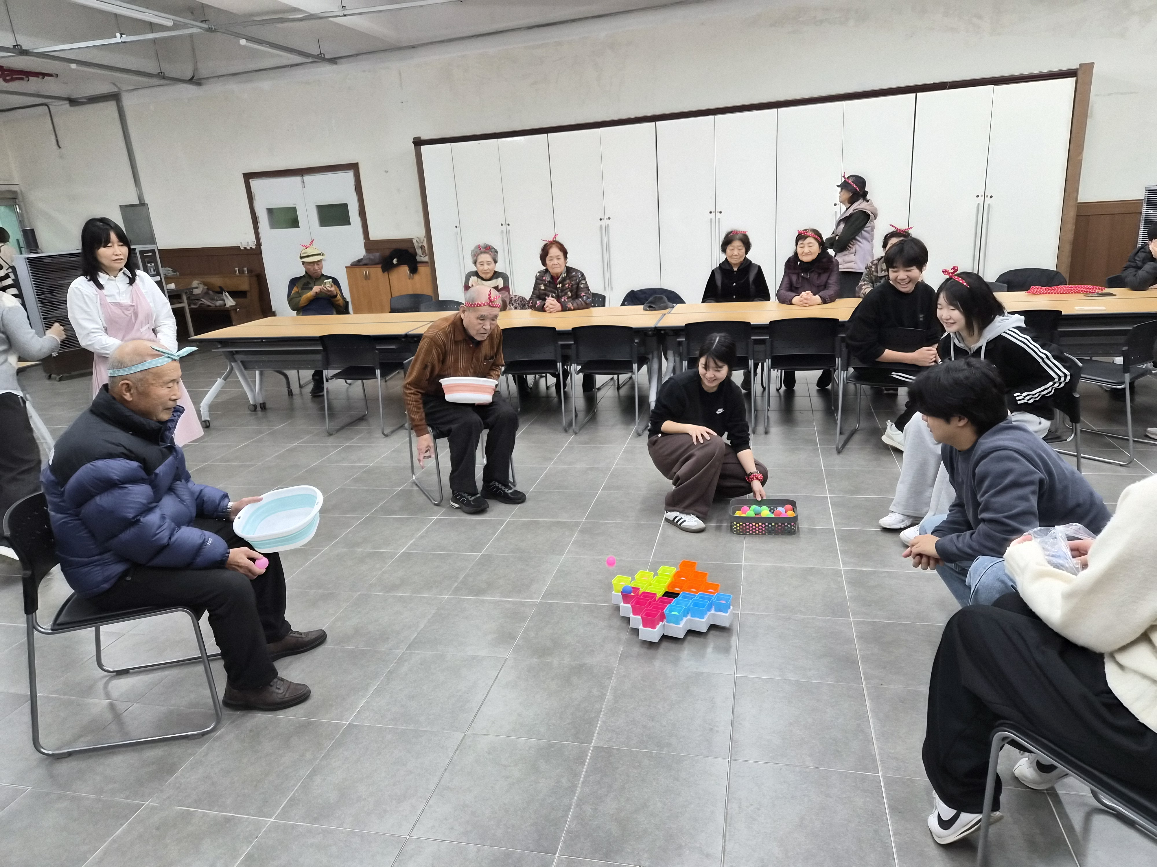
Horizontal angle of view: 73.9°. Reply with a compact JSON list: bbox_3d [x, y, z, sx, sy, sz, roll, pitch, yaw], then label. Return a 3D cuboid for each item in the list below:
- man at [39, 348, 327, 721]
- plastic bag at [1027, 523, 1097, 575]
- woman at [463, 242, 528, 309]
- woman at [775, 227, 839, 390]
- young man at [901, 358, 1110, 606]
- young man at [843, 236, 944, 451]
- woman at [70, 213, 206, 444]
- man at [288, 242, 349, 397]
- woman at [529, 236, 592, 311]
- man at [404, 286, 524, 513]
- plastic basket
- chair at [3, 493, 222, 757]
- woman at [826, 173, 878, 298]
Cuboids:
[{"bbox_3d":[-1.350,0.300,2.510,0.820,1.240,0.600,-6,17,-5],"label":"man"},{"bbox_3d":[1.002,0.244,1.591,0.120,0.130,0.150,0,17,14],"label":"plastic bag"},{"bbox_3d":[-0.678,-0.961,6.486,0.490,1.240,0.820,-2,17,8],"label":"woman"},{"bbox_3d":[1.697,-0.891,5.698,0.500,1.210,0.830,1,18,16],"label":"woman"},{"bbox_3d":[1.327,0.281,2.345,0.720,0.990,0.540,2,18,20],"label":"young man"},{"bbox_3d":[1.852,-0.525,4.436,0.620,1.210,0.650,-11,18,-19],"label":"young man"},{"bbox_3d":[-2.045,-0.208,3.717,0.420,1.628,0.520,12,24,43],"label":"woman"},{"bbox_3d":[-2.449,-1.079,7.232,0.550,1.280,0.760,-7,17,-7],"label":"man"},{"bbox_3d":[-0.121,-0.917,6.198,0.530,1.240,0.830,-3,17,6],"label":"woman"},{"bbox_3d":[-0.632,-0.233,4.189,0.600,1.170,0.740,-13,19,-25],"label":"man"},{"bbox_3d":[0.875,0.395,3.624,0.300,0.095,0.205,-1,17,12],"label":"plastic basket"},{"bbox_3d":[-1.480,0.545,2.548,0.570,0.790,0.490,-6,17,-6],"label":"chair"},{"bbox_3d":[2.260,-1.343,6.403,0.380,1.560,0.460,4,19,25],"label":"woman"}]

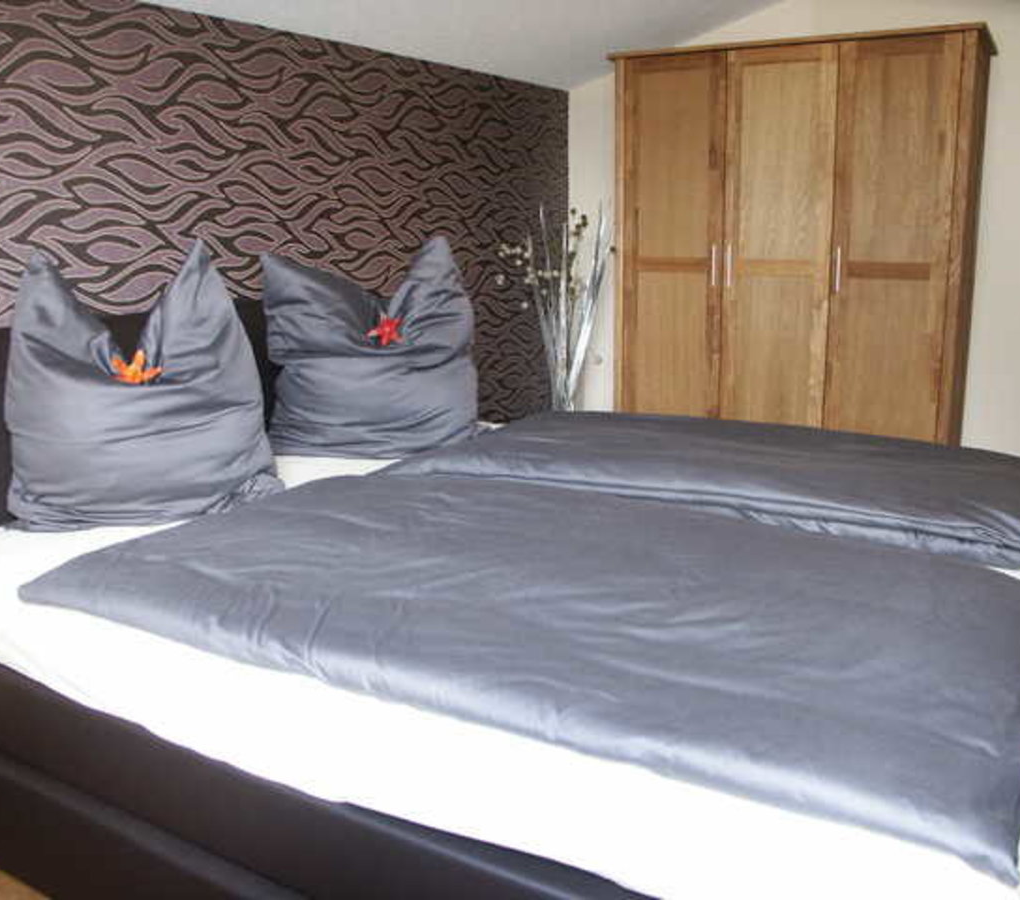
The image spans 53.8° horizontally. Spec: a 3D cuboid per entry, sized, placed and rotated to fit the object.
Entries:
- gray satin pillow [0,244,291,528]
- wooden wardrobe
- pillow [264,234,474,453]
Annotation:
[{"bbox_3d":[-0.884,-0.170,2.385,0.610,0.640,0.310,-8,15,-31],"label":"gray satin pillow"},{"bbox_3d":[1.150,-0.644,4.103,1.420,1.940,0.570,7,15,30],"label":"wooden wardrobe"},{"bbox_3d":[-0.420,-0.332,3.079,0.660,0.640,0.310,-7,14,-25],"label":"pillow"}]

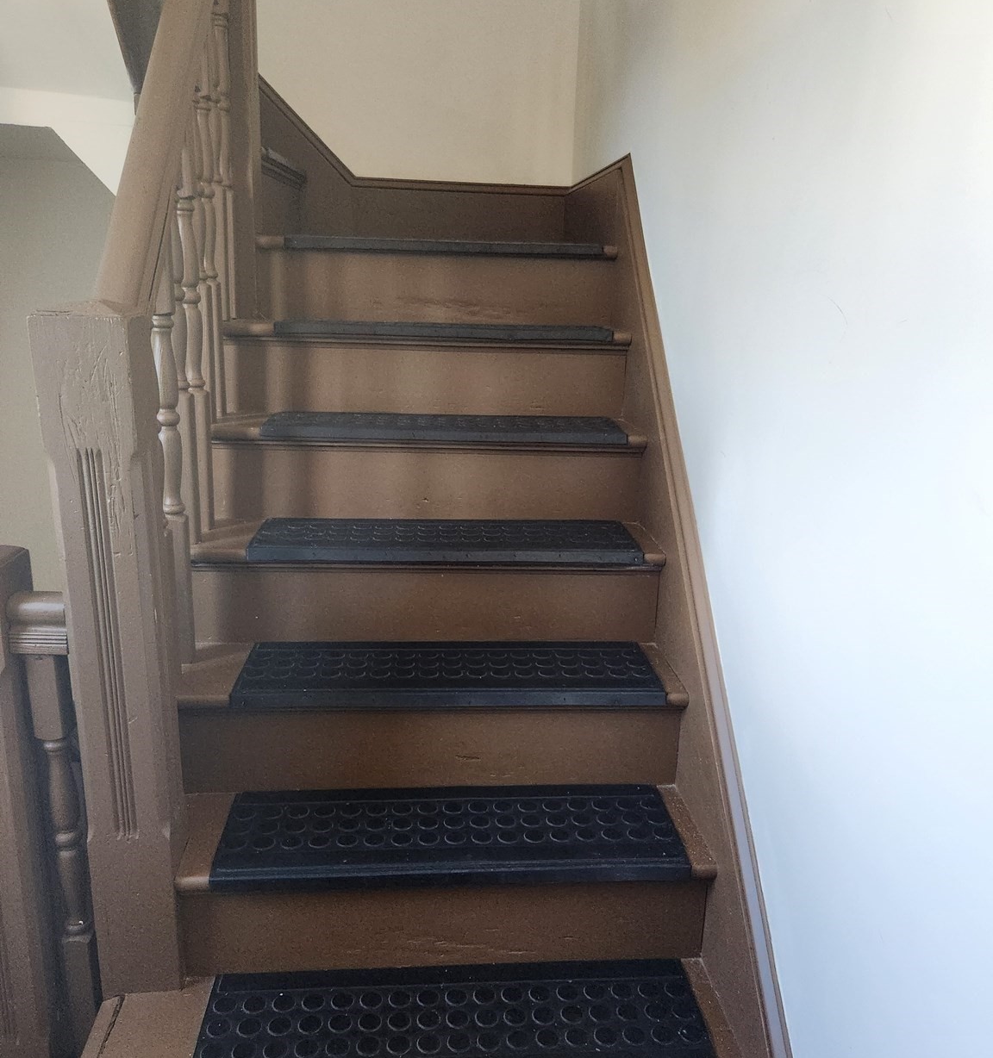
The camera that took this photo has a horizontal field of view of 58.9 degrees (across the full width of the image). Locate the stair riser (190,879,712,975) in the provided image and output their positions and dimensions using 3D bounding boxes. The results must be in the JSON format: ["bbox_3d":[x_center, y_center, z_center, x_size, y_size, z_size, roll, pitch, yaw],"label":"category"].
[{"bbox_3d":[-0.091,0.632,1.432,0.867,0.173,0.020,0,15,-4],"label":"stair riser"}]

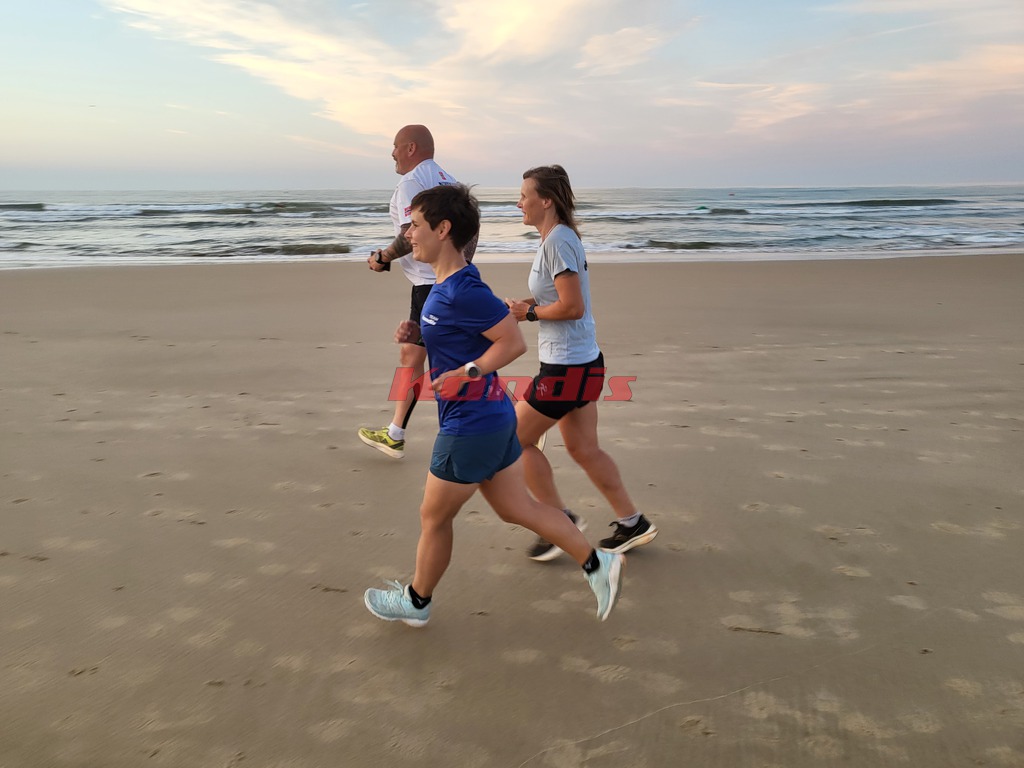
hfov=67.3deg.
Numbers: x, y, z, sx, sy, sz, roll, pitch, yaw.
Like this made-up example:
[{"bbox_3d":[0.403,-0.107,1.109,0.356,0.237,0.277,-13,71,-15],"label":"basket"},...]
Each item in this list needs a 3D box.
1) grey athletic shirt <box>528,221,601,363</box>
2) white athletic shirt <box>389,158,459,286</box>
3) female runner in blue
[{"bbox_3d":[0.203,-0.354,2.975,0.245,0.540,0.430,-7,14,5],"label":"grey athletic shirt"},{"bbox_3d":[-0.398,-0.829,3.947,0.310,0.670,0.500,-3,12,22],"label":"white athletic shirt"},{"bbox_3d":[-0.066,0.116,2.652,0.960,1.545,0.520,-1,14,-4],"label":"female runner in blue"}]

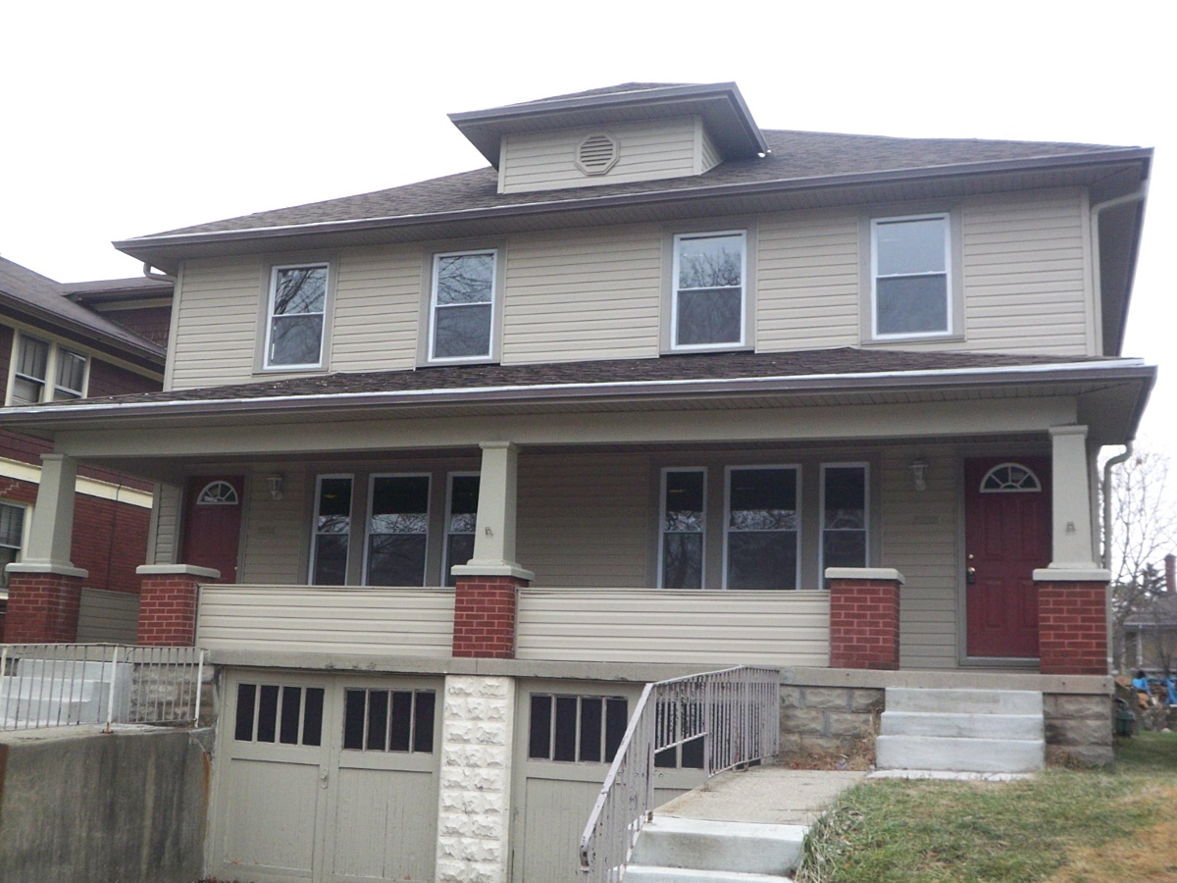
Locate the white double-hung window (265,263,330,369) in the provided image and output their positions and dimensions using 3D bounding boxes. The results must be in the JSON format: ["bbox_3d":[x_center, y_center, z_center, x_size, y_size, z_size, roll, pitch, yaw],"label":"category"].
[{"bbox_3d":[-3.637,-1.561,16.595,0.831,1.346,0.110,-2,-11,19],"label":"white double-hung window"}]

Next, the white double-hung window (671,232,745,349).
[{"bbox_3d":[1.348,-1.696,14.918,0.831,1.346,0.110,-2,-11,19],"label":"white double-hung window"}]

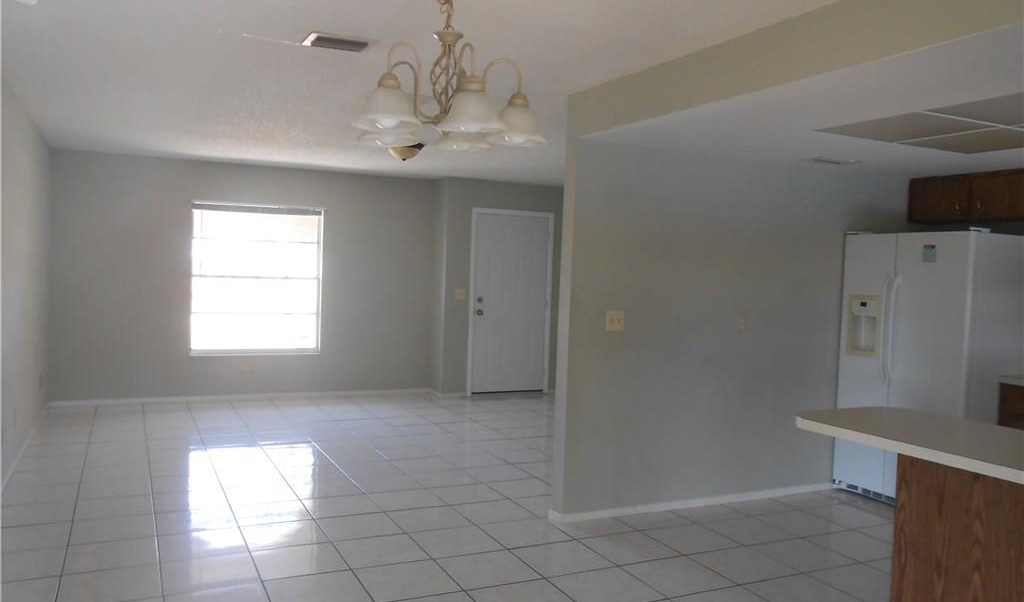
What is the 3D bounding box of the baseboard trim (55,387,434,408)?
[{"bbox_3d":[-2.678,1.002,8.111,3.810,0.070,0.015,1,2,-26],"label":"baseboard trim"}]

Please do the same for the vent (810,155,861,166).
[{"bbox_3d":[2.050,-0.873,4.818,0.300,0.040,0.200,1,2,-26],"label":"vent"}]

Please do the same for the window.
[{"bbox_3d":[-2.678,-0.219,8.099,1.320,1.570,0.100,1,2,-26],"label":"window"}]

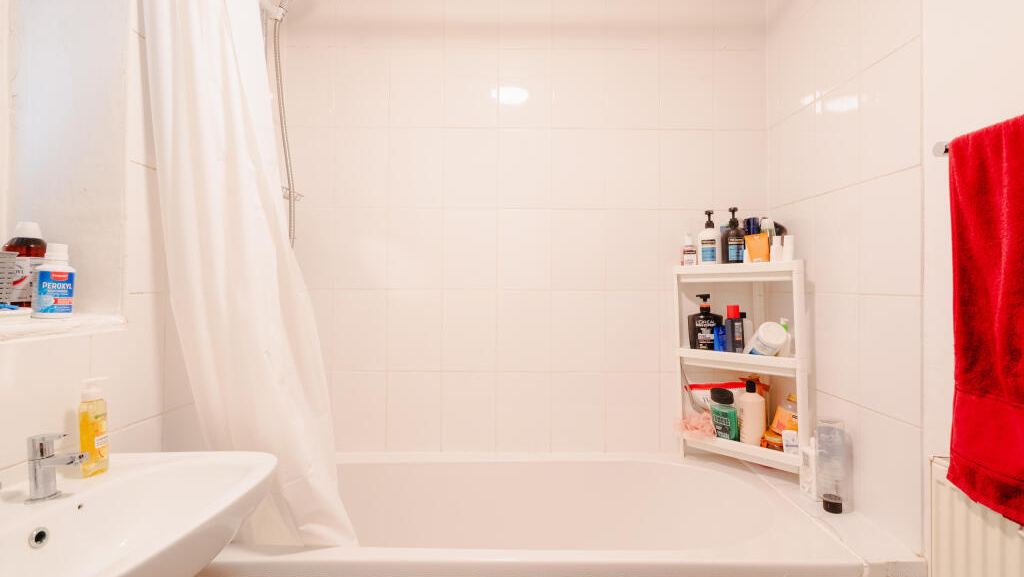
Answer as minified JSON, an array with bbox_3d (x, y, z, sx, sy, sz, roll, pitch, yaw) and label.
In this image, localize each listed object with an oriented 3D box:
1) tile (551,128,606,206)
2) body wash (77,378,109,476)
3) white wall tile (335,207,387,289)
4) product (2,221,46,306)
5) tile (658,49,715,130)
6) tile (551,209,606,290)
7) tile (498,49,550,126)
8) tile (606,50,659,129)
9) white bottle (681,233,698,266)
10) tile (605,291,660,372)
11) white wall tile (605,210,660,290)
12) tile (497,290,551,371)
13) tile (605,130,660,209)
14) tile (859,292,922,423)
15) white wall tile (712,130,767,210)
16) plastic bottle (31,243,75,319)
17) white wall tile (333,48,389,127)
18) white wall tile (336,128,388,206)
[{"bbox_3d":[0.248,-0.445,1.700,0.200,0.300,0.010,0,-1,-1],"label":"tile"},{"bbox_3d":[-0.794,0.261,0.865,0.036,0.180,0.048,0,0,7],"label":"body wash"},{"bbox_3d":[-0.560,-0.148,1.685,0.200,0.300,0.010,0,-1,-1],"label":"white wall tile"},{"bbox_3d":[-1.005,-0.048,0.940,0.064,0.180,0.064,0,0,-24],"label":"product"},{"bbox_3d":[0.653,-0.744,1.710,0.200,0.300,0.010,0,-1,-1],"label":"tile"},{"bbox_3d":[0.247,-0.142,1.710,0.201,0.302,0.014,0,0,0],"label":"tile"},{"bbox_3d":[0.049,-0.750,1.711,0.201,0.302,0.014,0,0,0],"label":"tile"},{"bbox_3d":[0.451,-0.746,1.708,0.200,0.300,0.010,0,-1,-1],"label":"tile"},{"bbox_3d":[0.646,-0.141,1.651,0.061,0.118,0.037,0,-1,27],"label":"white bottle"},{"bbox_3d":[0.451,0.161,1.713,0.202,0.303,0.010,0,-1,0],"label":"tile"},{"bbox_3d":[0.446,-0.140,1.689,0.199,0.298,0.010,0,0,0],"label":"white wall tile"},{"bbox_3d":[0.043,0.158,1.712,0.202,0.303,0.010,0,-1,0],"label":"tile"},{"bbox_3d":[0.452,-0.444,1.713,0.201,0.302,0.014,0,0,0],"label":"tile"},{"bbox_3d":[0.958,0.164,1.151,0.014,0.300,0.188,0,0,0],"label":"tile"},{"bbox_3d":[0.858,-0.441,1.716,0.201,0.302,0.014,0,0,0],"label":"white wall tile"},{"bbox_3d":[-0.926,-0.014,0.920,0.045,0.151,0.065,0,0,40],"label":"plastic bottle"},{"bbox_3d":[-0.559,-0.754,1.706,0.201,0.302,0.014,0,0,0],"label":"white wall tile"},{"bbox_3d":[-0.566,-0.455,1.719,0.202,0.303,0.010,0,-1,0],"label":"white wall tile"}]

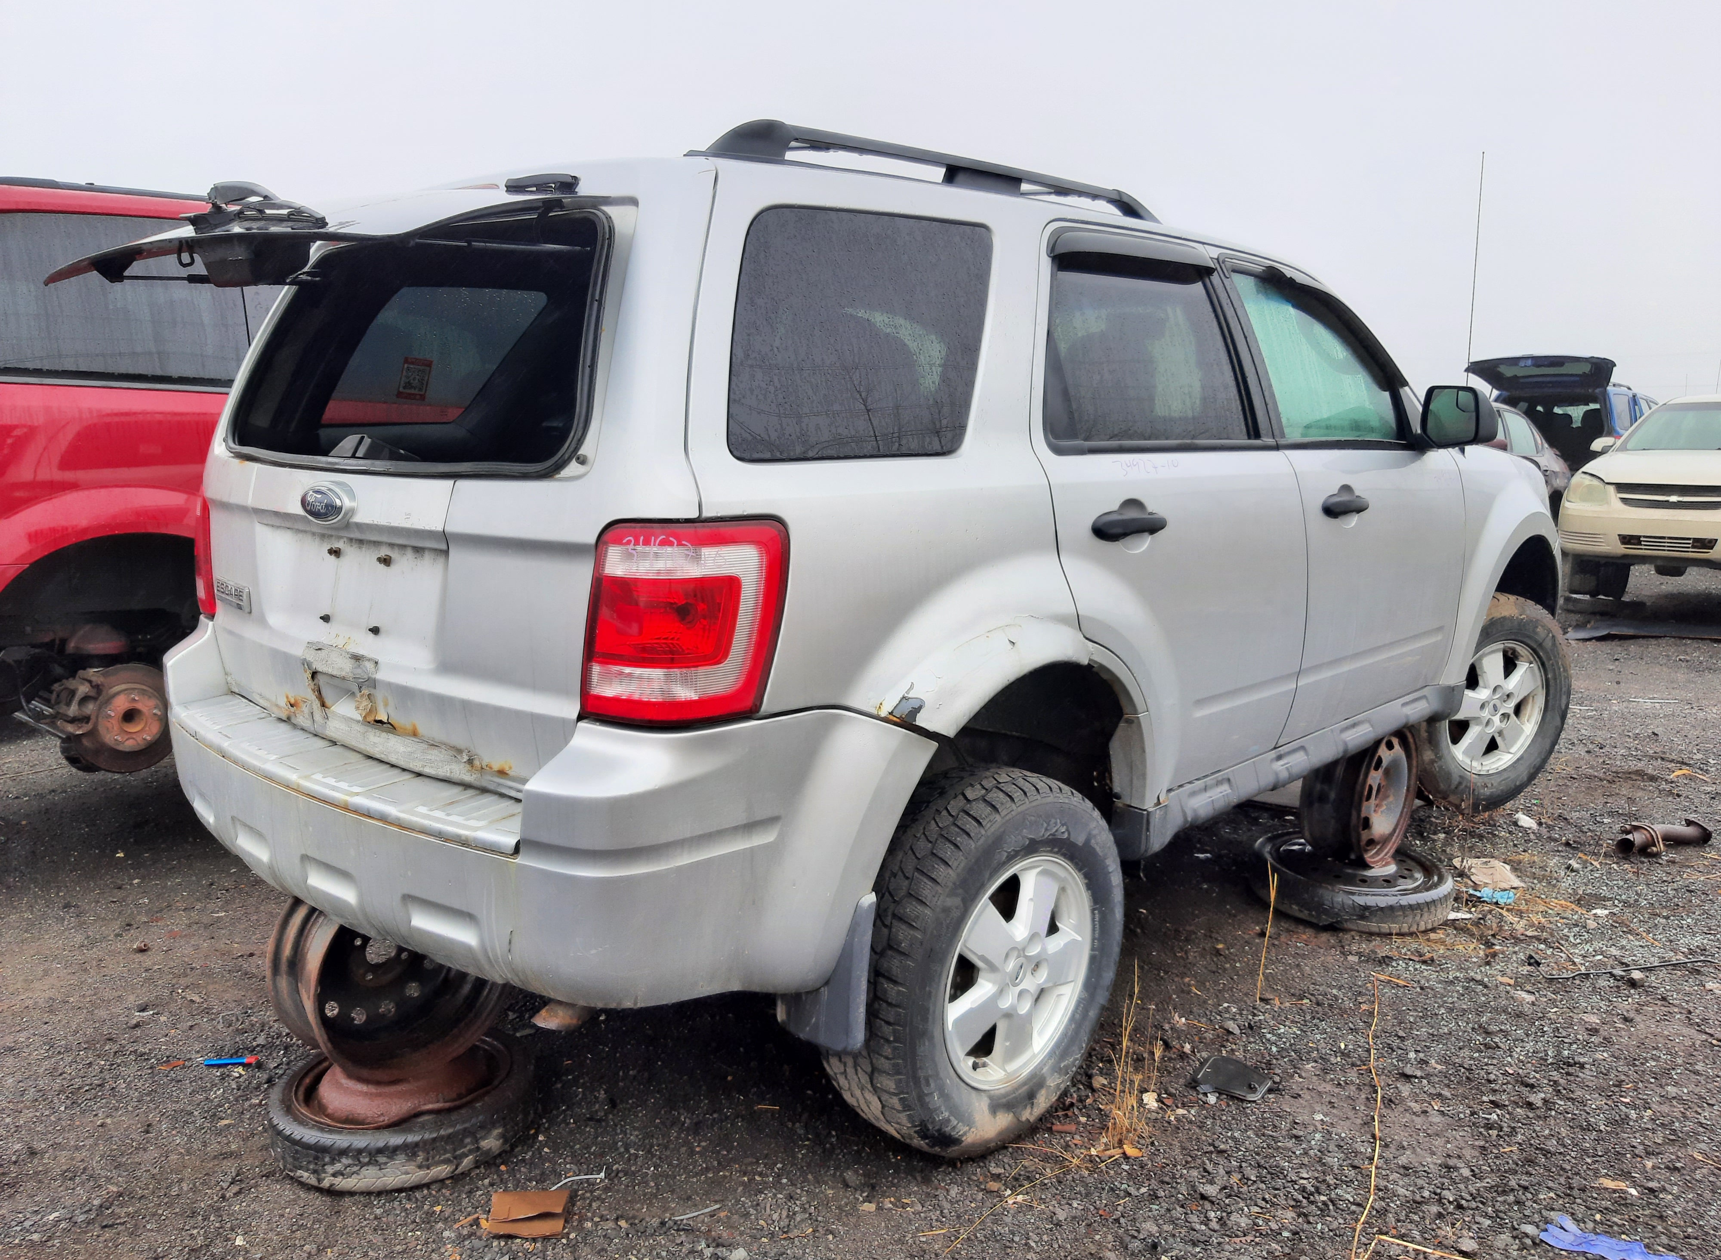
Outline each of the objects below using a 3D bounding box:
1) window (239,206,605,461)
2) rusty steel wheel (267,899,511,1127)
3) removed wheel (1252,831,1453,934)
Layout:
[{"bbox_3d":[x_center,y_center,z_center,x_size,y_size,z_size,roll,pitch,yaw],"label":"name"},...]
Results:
[{"bbox_3d":[-0.812,-0.505,2.299,1.280,0.437,0.070,9,-11,43],"label":"window"},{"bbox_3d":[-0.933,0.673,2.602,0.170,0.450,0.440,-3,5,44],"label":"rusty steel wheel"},{"bbox_3d":[1.425,0.737,3.770,0.555,0.125,0.555,0,10,0],"label":"removed wheel"}]

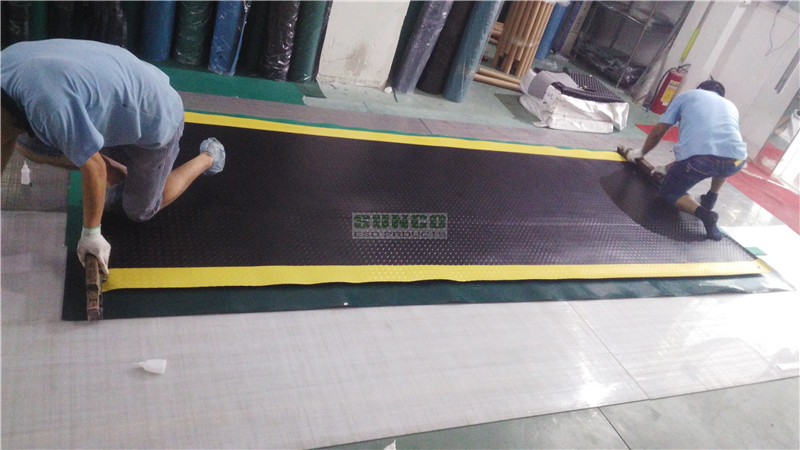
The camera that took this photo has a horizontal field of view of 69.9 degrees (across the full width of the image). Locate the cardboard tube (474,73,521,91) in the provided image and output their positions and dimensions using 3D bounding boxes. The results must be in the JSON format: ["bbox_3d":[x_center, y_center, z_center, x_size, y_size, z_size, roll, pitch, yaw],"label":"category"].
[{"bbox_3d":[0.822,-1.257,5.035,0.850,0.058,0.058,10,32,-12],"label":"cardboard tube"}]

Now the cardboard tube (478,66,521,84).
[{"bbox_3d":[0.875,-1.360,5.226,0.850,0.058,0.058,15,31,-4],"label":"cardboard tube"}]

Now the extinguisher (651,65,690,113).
[{"bbox_3d":[2.700,-1.366,5.722,0.190,0.500,0.160,18,31,0],"label":"extinguisher"}]

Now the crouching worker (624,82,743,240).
[{"bbox_3d":[1.970,-0.478,3.713,0.580,0.730,0.940,11,31,-10],"label":"crouching worker"}]

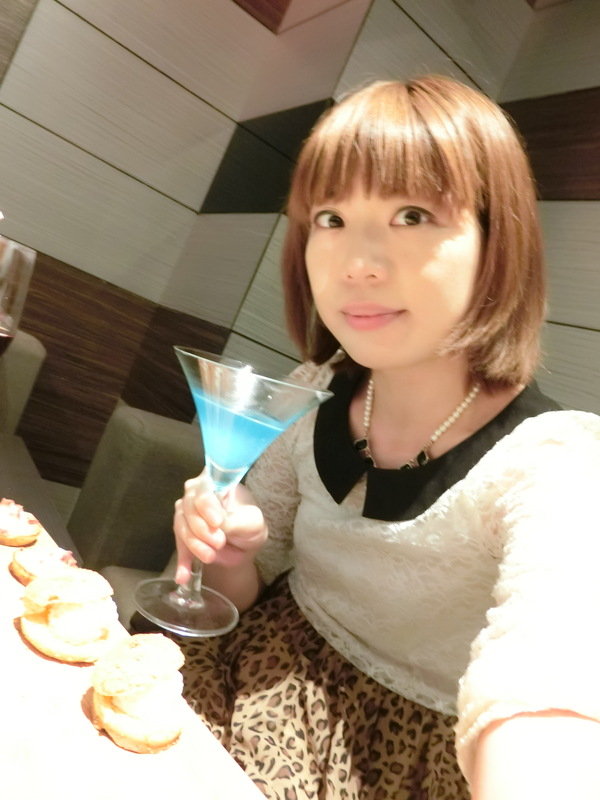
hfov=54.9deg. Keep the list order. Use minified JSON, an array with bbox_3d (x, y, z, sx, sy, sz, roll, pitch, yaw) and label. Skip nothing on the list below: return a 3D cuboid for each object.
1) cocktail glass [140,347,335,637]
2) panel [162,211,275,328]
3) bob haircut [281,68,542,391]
[{"bbox_3d":[-0.057,0.065,0.415,0.116,0.180,0.116,17,5,0],"label":"cocktail glass"},{"bbox_3d":[-0.194,-0.299,1.274,0.020,0.243,0.398,22,2,-37],"label":"panel"},{"bbox_3d":[0.098,-0.139,0.495,0.210,0.250,0.215,0,10,23],"label":"bob haircut"}]

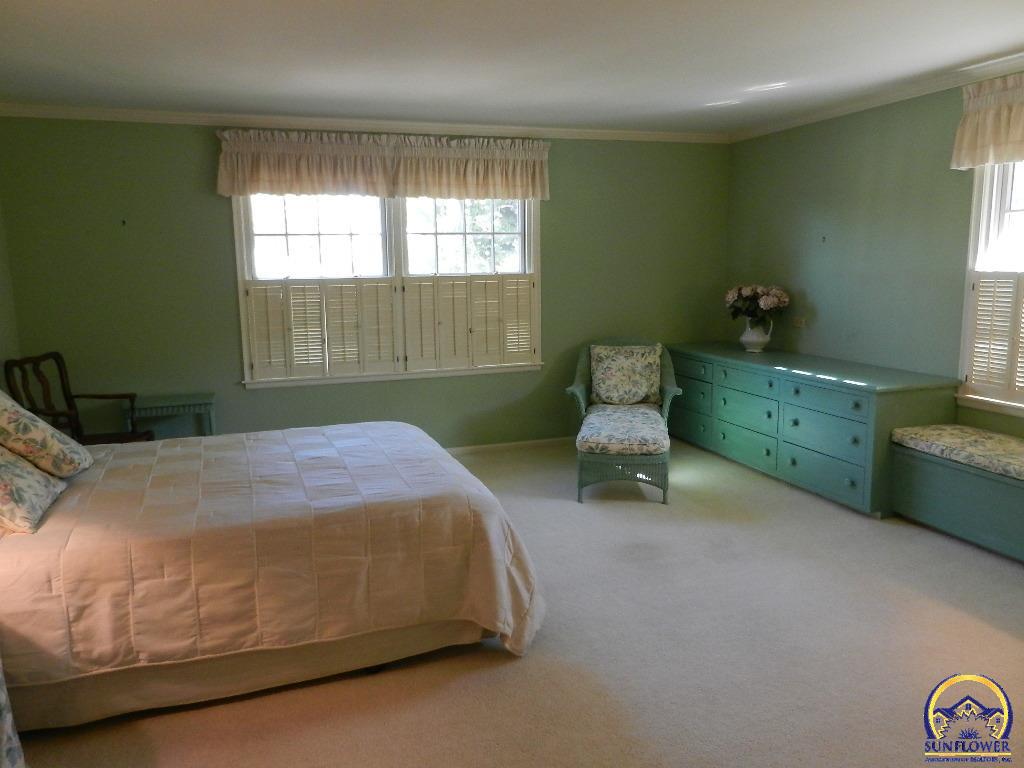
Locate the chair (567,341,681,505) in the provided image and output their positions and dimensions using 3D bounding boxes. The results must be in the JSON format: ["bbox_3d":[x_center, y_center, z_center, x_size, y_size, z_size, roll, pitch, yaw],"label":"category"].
[{"bbox_3d":[0.750,0.191,5.021,0.780,0.870,1.300,0,9,8],"label":"chair"}]

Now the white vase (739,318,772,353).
[{"bbox_3d":[1.911,-0.393,5.839,0.265,0.262,0.220,-1,9,0],"label":"white vase"}]

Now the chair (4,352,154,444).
[{"bbox_3d":[-2.512,0.311,4.436,0.600,0.960,0.600,-1,9,2],"label":"chair"}]

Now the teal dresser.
[{"bbox_3d":[1.938,0.196,5.287,0.650,0.723,2.252,-5,10,-19],"label":"teal dresser"}]

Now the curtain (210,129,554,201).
[{"bbox_3d":[-0.806,-1.513,5.150,2.321,0.426,0.130,-5,10,-19],"label":"curtain"}]

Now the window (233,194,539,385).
[{"bbox_3d":[-0.809,-0.738,5.335,2.210,1.408,0.120,-5,10,-19],"label":"window"}]

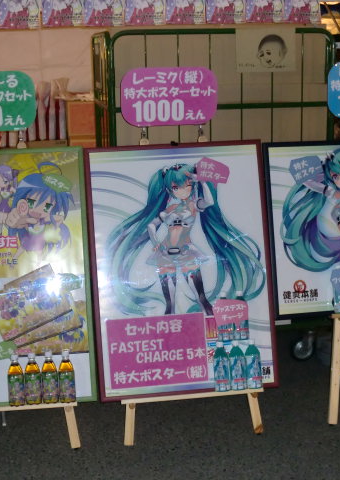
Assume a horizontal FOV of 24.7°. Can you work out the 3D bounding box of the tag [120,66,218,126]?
[{"bbox_3d":[-0.004,-0.615,3.338,0.420,0.257,0.012,-4,-2,-7],"label":"tag"}]

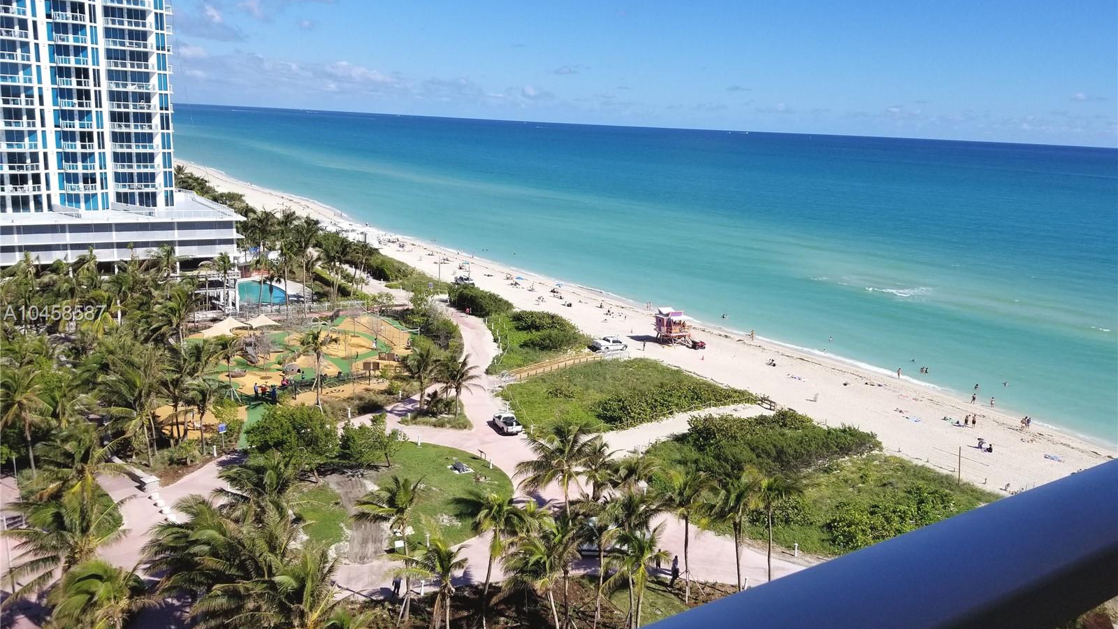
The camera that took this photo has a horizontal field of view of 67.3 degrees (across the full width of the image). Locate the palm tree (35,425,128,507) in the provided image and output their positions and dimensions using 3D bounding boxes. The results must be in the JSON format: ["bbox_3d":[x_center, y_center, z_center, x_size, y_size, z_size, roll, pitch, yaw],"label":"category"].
[{"bbox_3d":[-36.373,13.015,64.200,6.150,9.330,5.840,-5,15,-30],"label":"palm tree"}]

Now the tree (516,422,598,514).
[{"bbox_3d":[-0.245,13.584,66.187,6.710,9.700,6.710,3,13,0],"label":"tree"}]

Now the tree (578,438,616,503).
[{"bbox_3d":[3.170,14.500,72.210,3.350,7.440,3.350,3,13,3],"label":"tree"}]

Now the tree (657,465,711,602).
[{"bbox_3d":[8.484,15.624,58.427,3.720,10.020,3.720,3,13,0],"label":"tree"}]

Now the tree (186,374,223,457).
[{"bbox_3d":[-34.530,10.130,81.990,3.640,8.010,3.640,-3,14,-23],"label":"tree"}]

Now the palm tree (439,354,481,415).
[{"bbox_3d":[-10.874,8.320,93.593,5.050,6.640,5.050,3,13,0],"label":"palm tree"}]

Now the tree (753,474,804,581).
[{"bbox_3d":[15.033,16.091,58.857,3.570,9.500,3.570,3,13,0],"label":"tree"}]

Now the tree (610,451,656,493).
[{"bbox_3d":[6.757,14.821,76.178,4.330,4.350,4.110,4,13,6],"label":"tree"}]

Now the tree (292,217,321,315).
[{"bbox_3d":[-41.720,-7.660,138.920,4.840,16.230,4.840,-1,14,-17],"label":"tree"}]

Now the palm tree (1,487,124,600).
[{"bbox_3d":[-31.720,16.240,54.160,8.040,8.960,8.040,-5,15,-31],"label":"palm tree"}]

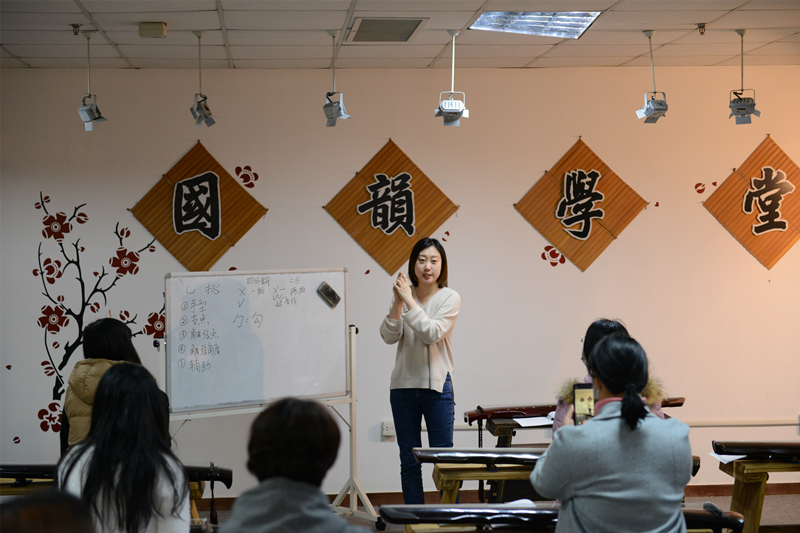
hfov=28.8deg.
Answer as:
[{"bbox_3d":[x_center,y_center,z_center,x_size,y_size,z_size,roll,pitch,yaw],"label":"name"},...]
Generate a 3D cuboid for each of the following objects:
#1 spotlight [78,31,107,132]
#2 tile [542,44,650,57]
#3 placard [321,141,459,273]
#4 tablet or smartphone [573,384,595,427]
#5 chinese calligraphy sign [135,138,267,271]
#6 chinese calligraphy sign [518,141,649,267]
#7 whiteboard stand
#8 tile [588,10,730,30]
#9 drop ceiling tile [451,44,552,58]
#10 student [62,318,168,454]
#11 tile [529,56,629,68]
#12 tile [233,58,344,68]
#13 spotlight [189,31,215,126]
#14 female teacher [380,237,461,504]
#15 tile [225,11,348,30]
[{"bbox_3d":[-1.544,-0.920,7.772,0.140,0.495,0.150,0,1,44],"label":"spotlight"},{"bbox_3d":[1.141,-1.228,8.806,0.598,0.018,0.598,-1,1,-5],"label":"tile"},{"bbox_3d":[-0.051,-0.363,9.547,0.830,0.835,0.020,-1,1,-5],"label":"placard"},{"bbox_3d":[0.612,0.460,5.150,0.072,0.146,0.009,-3,1,-17],"label":"tablet or smartphone"},{"bbox_3d":[-1.220,-0.342,9.454,0.845,0.845,0.024,-1,1,-5],"label":"chinese calligraphy sign"},{"bbox_3d":[1.124,-0.378,9.652,0.845,0.845,0.024,-1,1,-5],"label":"chinese calligraphy sign"},{"bbox_3d":[-0.265,0.915,8.877,0.070,1.159,0.500,-2,1,-41],"label":"whiteboard stand"},{"bbox_3d":[1.244,-1.210,7.611,0.598,0.018,0.598,-1,1,-5],"label":"tile"},{"bbox_3d":[0.542,-1.223,8.759,0.595,0.020,0.595,-1,1,-5],"label":"drop ceiling tile"},{"bbox_3d":[-1.330,0.882,7.380,0.490,1.290,0.750,-1,1,5],"label":"student"},{"bbox_3d":[1.089,-1.242,9.387,0.595,0.020,0.549,-1,1,-5],"label":"tile"},{"bbox_3d":[-0.700,-1.214,9.234,0.600,0.020,0.520,-1,1,-5],"label":"tile"},{"bbox_3d":[-0.988,-0.933,7.800,0.105,0.495,0.125,0,1,28],"label":"spotlight"},{"bbox_3d":[0.111,0.682,8.065,0.430,1.655,0.360,0,1,21],"label":"female teacher"},{"bbox_3d":[-0.549,-1.185,7.450,0.600,0.020,0.612,-1,1,-5],"label":"tile"}]

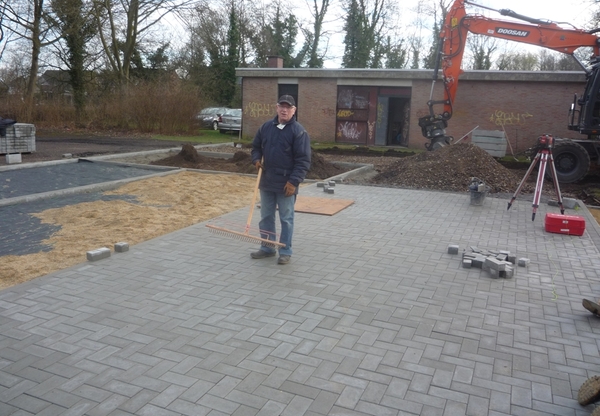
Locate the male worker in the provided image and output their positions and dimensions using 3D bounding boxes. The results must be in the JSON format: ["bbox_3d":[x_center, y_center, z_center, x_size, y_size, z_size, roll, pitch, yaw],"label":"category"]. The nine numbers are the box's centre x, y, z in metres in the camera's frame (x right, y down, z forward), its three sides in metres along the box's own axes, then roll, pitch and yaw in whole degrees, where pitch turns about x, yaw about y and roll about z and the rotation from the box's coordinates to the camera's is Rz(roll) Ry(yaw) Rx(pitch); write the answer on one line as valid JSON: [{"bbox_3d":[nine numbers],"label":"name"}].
[{"bbox_3d":[-0.195,-0.297,5.404,0.570,1.710,0.400,5,12,17],"label":"male worker"}]

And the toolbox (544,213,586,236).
[{"bbox_3d":[3.711,0.234,7.275,0.480,0.210,0.300,7,12,24],"label":"toolbox"}]

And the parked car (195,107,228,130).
[{"bbox_3d":[-5.490,-5.879,34.000,1.770,1.460,4.450,7,12,22],"label":"parked car"}]

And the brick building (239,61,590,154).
[{"bbox_3d":[5.227,-4.851,25.425,14.870,3.170,7.500,7,12,22],"label":"brick building"}]

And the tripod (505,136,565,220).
[{"bbox_3d":[3.759,-0.491,8.116,0.880,1.310,0.770,7,12,22],"label":"tripod"}]

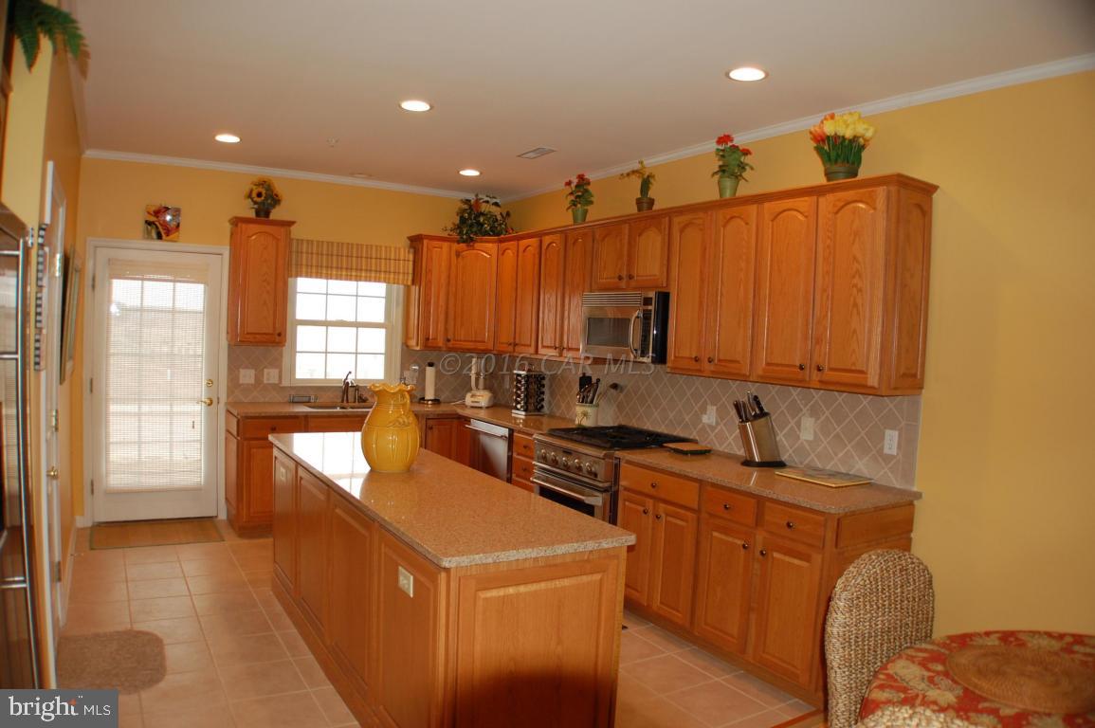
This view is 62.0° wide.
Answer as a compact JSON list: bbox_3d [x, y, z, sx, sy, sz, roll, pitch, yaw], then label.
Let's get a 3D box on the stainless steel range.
[{"bbox_3d":[0.394,0.886,5.553,0.674,0.897,0.827,0,3,-33],"label":"stainless steel range"}]

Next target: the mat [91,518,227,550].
[{"bbox_3d":[-2.722,1.175,6.346,0.803,0.012,0.693,1,3,-25],"label":"mat"}]

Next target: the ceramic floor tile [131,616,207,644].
[{"bbox_3d":[-1.811,1.281,4.362,0.325,0.010,0.345,1,3,-28],"label":"ceramic floor tile"}]

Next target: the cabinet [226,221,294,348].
[{"bbox_3d":[-1.884,-0.540,6.000,0.370,0.830,0.340,1,3,-28],"label":"cabinet"}]

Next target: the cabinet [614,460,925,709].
[{"bbox_3d":[1.006,1.004,4.526,0.580,0.870,1.500,1,3,-29],"label":"cabinet"}]

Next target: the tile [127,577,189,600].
[{"bbox_3d":[-2.209,1.280,5.181,0.315,0.010,0.335,1,3,-28],"label":"tile"}]

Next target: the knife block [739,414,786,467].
[{"bbox_3d":[1.080,0.388,4.580,0.200,0.240,0.110,1,3,-27],"label":"knife block"}]

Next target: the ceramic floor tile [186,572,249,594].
[{"bbox_3d":[-1.895,1.271,5.249,0.316,0.012,0.357,1,3,-25],"label":"ceramic floor tile"}]

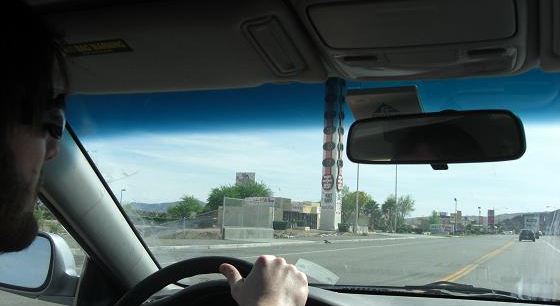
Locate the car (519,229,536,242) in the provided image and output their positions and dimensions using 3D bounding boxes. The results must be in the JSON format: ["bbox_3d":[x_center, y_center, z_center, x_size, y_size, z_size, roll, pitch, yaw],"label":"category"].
[{"bbox_3d":[28.990,9.663,72.000,1.780,1.450,4.500,0,-7,22],"label":"car"}]

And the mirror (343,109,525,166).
[{"bbox_3d":[0.210,-0.020,0.845,0.245,0.068,0.040,-2,-3,30],"label":"mirror"}]

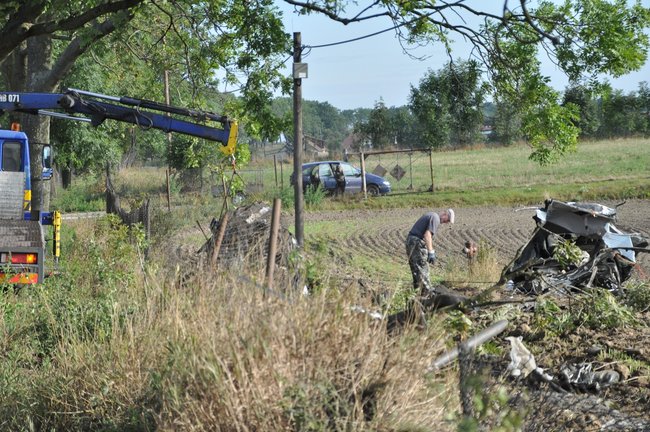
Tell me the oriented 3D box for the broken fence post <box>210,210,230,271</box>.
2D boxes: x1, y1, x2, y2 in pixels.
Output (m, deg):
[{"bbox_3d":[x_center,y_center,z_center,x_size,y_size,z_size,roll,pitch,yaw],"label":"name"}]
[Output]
[{"bbox_3d":[-1.980,0.528,33.000,0.100,1.280,0.100,14,3,0],"label":"broken fence post"}]

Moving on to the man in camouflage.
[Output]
[{"bbox_3d":[1.800,0.626,30.000,0.820,1.520,0.520,0,3,5],"label":"man in camouflage"}]

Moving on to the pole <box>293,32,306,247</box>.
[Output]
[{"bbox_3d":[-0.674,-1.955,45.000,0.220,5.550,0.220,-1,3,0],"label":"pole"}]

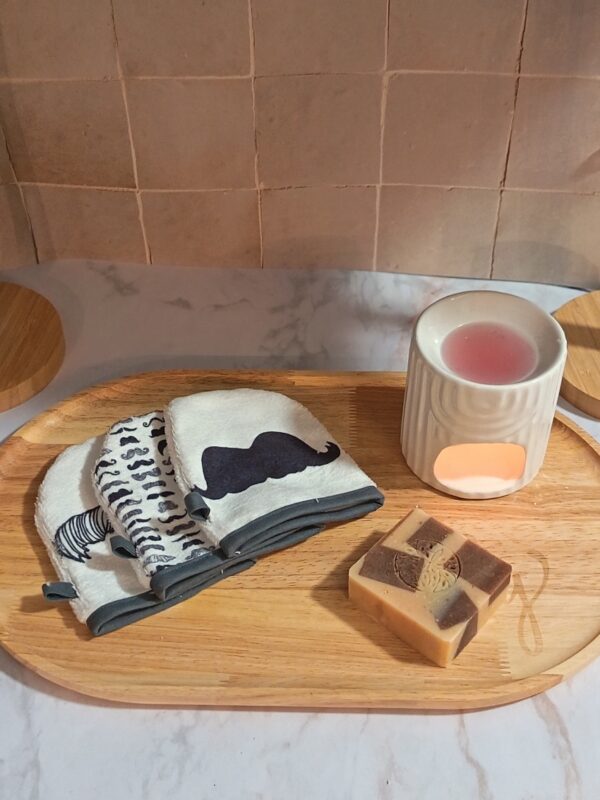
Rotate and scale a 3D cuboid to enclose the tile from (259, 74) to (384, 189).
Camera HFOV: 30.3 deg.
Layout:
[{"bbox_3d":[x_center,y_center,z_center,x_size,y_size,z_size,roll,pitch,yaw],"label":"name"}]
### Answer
[{"bbox_3d":[0.015,-0.198,0.816,0.091,0.091,0.010,1,45,2],"label":"tile"}]

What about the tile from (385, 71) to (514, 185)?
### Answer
[{"bbox_3d":[0.107,-0.197,0.812,0.091,0.091,0.010,1,45,2],"label":"tile"}]

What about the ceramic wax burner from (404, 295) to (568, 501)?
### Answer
[{"bbox_3d":[0.116,-0.004,0.711,0.093,0.098,0.093,2,45,4],"label":"ceramic wax burner"}]

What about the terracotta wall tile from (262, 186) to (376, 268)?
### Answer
[{"bbox_3d":[0.016,-0.137,0.875,0.091,0.078,0.010,1,45,2],"label":"terracotta wall tile"}]

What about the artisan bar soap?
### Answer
[{"bbox_3d":[0.076,0.108,0.649,0.070,0.026,0.062,31,53,28],"label":"artisan bar soap"}]

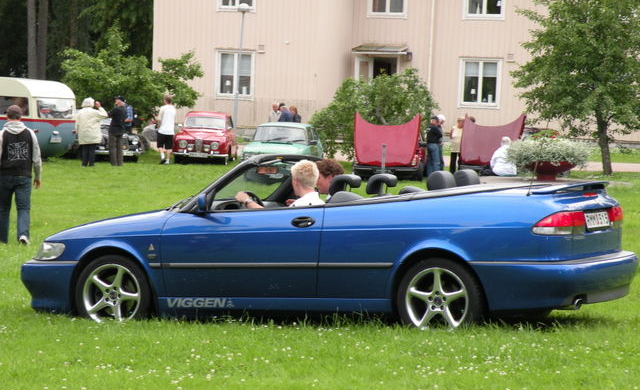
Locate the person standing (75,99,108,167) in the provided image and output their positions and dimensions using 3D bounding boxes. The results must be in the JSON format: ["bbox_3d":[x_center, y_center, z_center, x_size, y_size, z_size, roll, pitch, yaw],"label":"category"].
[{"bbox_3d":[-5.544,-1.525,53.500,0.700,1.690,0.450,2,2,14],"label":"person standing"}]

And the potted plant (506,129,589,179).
[{"bbox_3d":[5.141,-0.900,49.500,1.870,1.130,1.800,2,2,0],"label":"potted plant"}]

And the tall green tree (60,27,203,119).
[{"bbox_3d":[-5.569,-3.102,65.000,4.000,3.750,3.900,2,2,0],"label":"tall green tree"}]

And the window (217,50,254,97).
[{"bbox_3d":[-2.646,-3.727,68.500,1.300,1.480,0.150,3,3,21],"label":"window"}]

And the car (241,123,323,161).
[{"bbox_3d":[-0.889,-1.213,56.014,1.660,1.430,4.300,2,2,4],"label":"car"}]

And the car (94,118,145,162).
[{"bbox_3d":[-6.098,-1.683,60.533,1.570,1.460,4.050,1,3,-21],"label":"car"}]

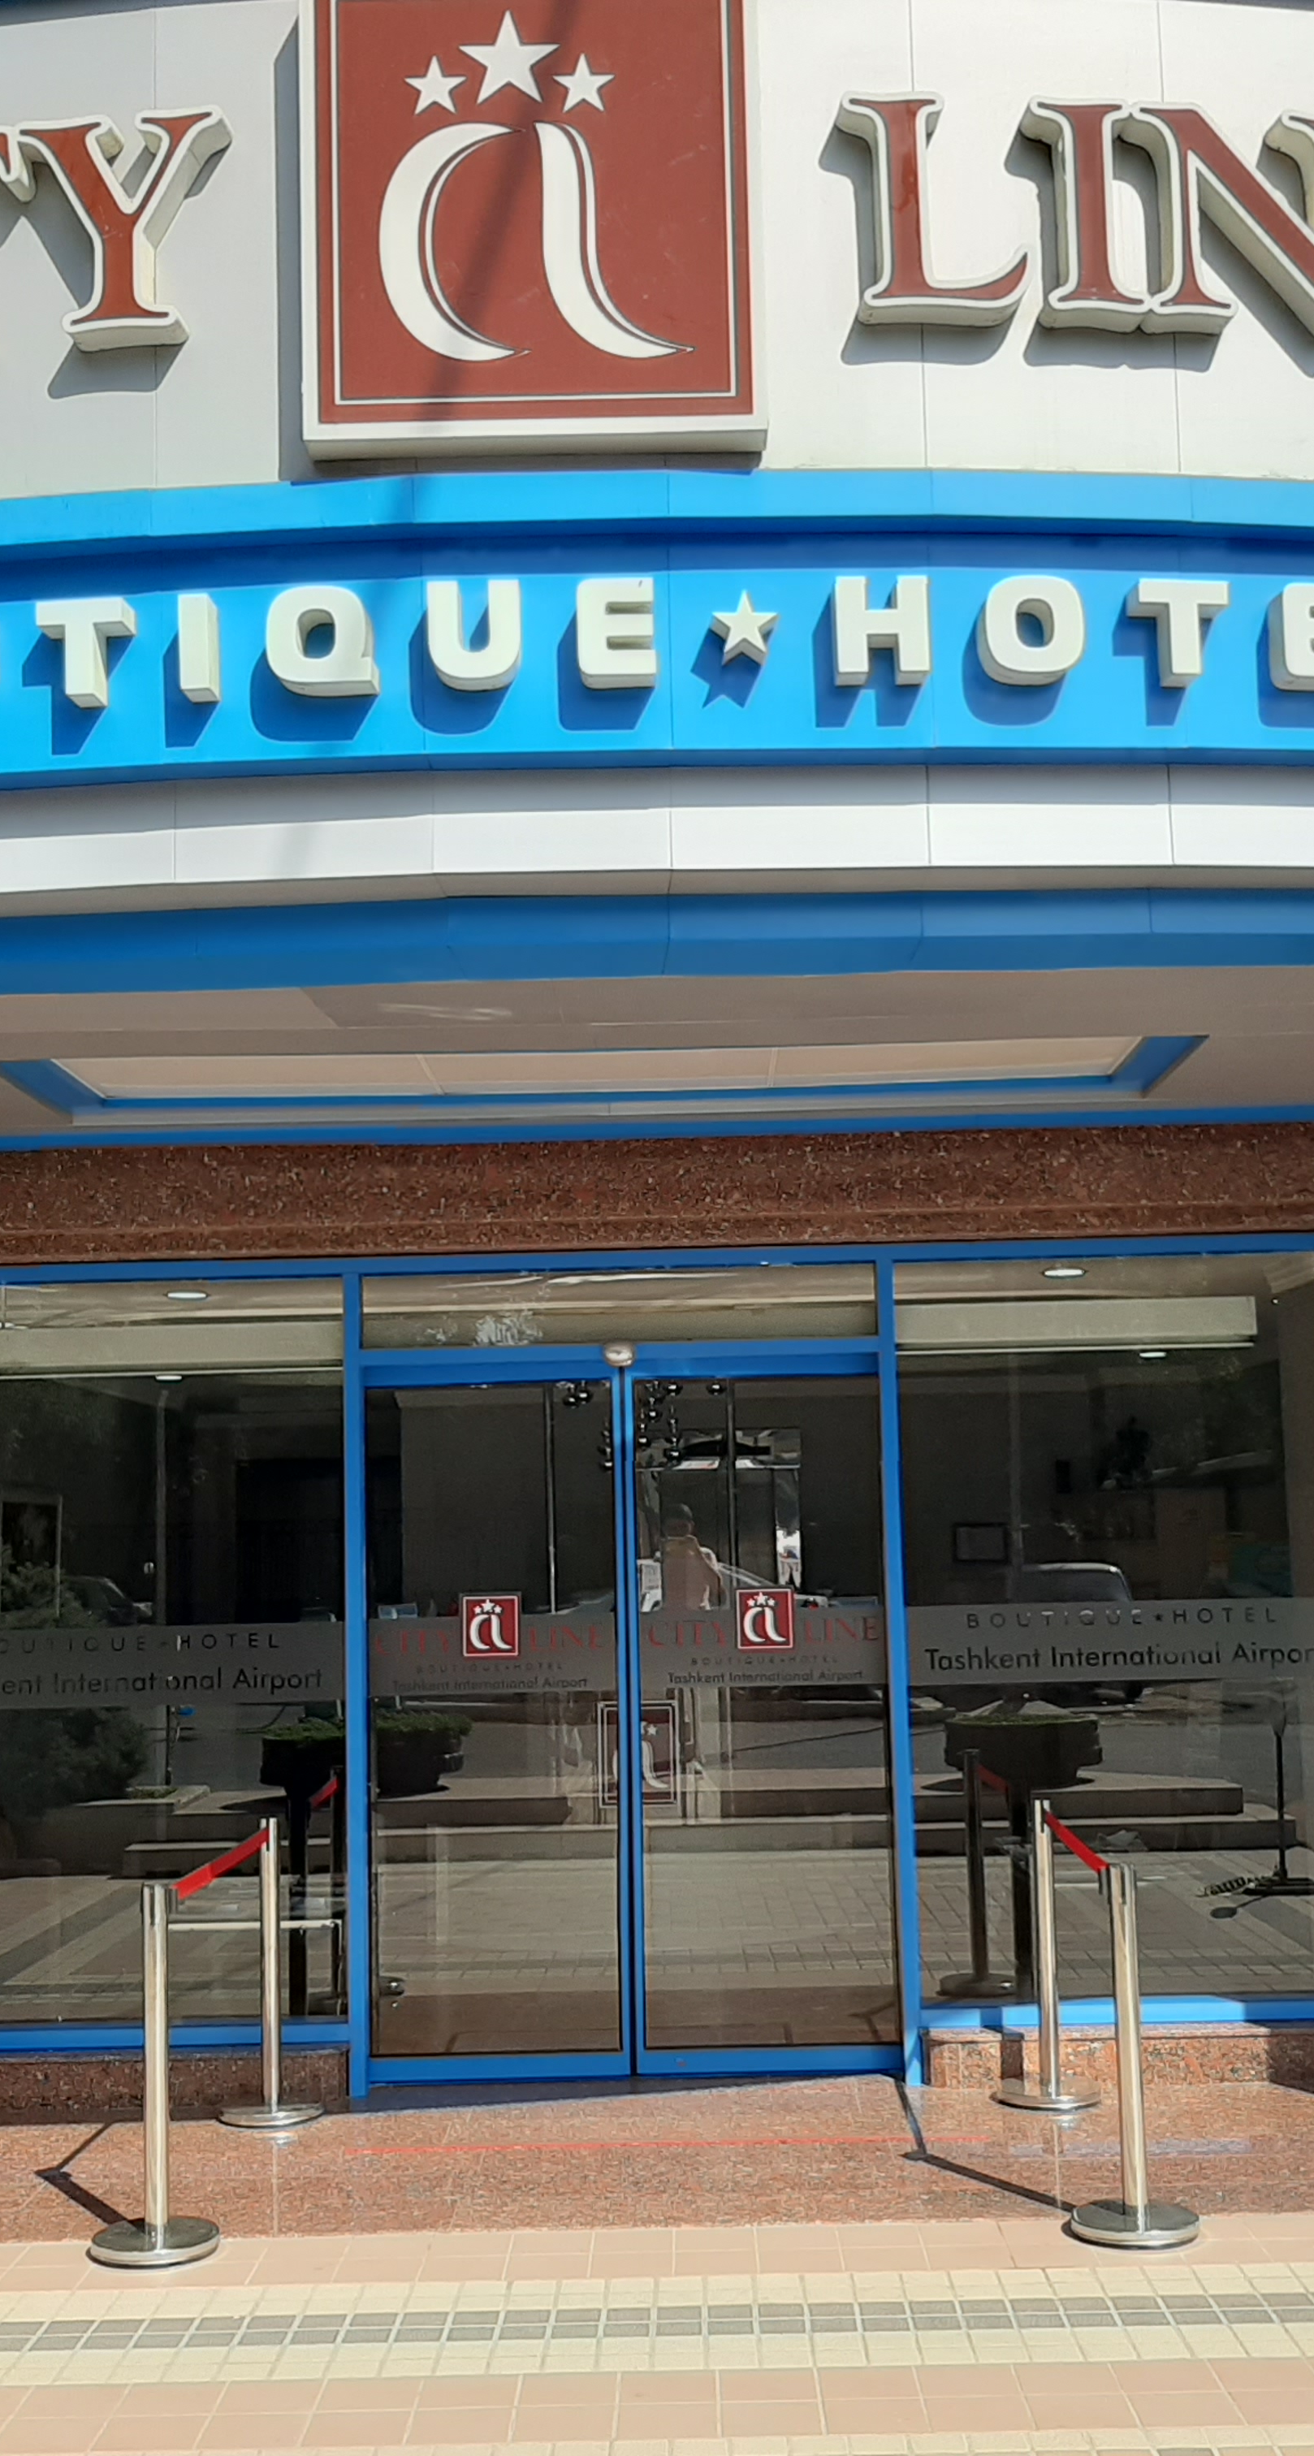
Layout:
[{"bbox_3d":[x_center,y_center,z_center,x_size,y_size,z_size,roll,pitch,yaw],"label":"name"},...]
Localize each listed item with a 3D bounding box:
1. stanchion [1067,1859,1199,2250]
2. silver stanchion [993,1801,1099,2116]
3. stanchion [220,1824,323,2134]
[{"bbox_3d":[1.201,2.090,6.295,0.330,0.910,0.330,-2,-6,1],"label":"stanchion"},{"bbox_3d":[1.208,2.272,7.745,0.330,0.910,0.330,-2,-6,1],"label":"silver stanchion"},{"bbox_3d":[-1.223,2.344,7.789,0.330,0.910,0.330,-2,-6,1],"label":"stanchion"}]

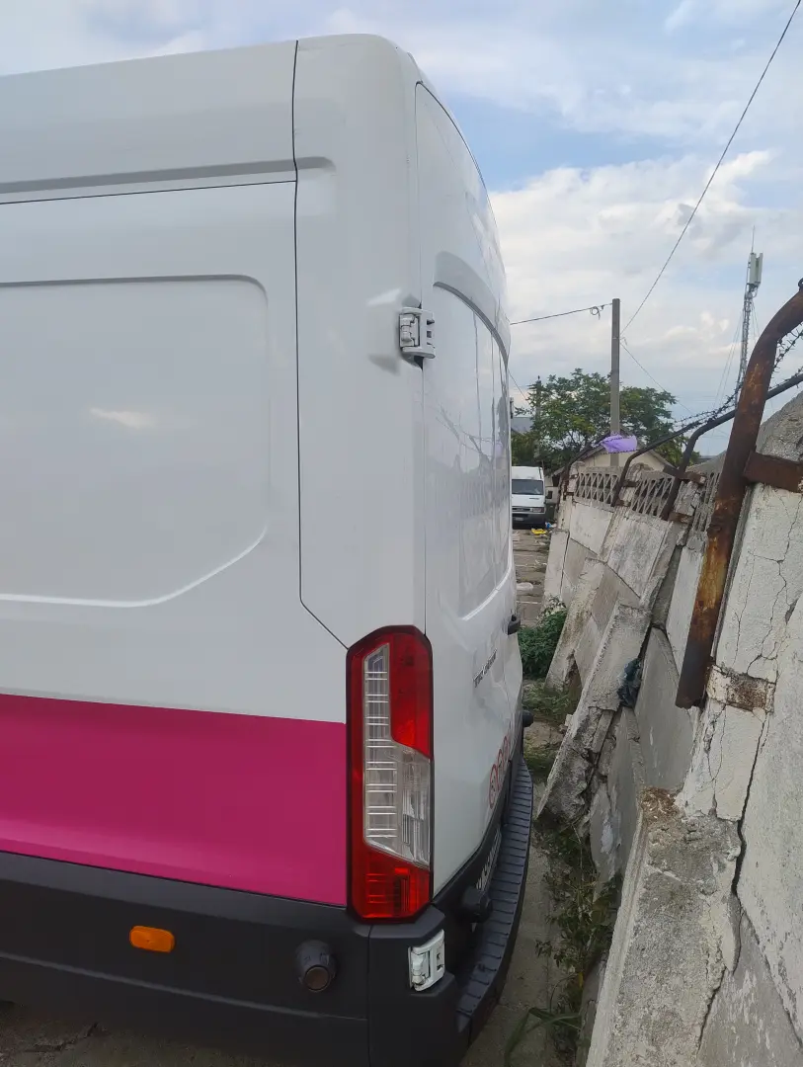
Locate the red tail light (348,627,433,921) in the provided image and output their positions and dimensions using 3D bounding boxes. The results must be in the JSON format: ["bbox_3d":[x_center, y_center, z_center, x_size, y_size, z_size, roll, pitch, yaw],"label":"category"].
[{"bbox_3d":[-0.016,0.495,1.575,0.163,0.620,0.120,1,4,14],"label":"red tail light"}]

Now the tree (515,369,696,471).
[{"bbox_3d":[11.005,-4.996,40.253,9.400,7.789,8.800,0,4,0],"label":"tree"}]

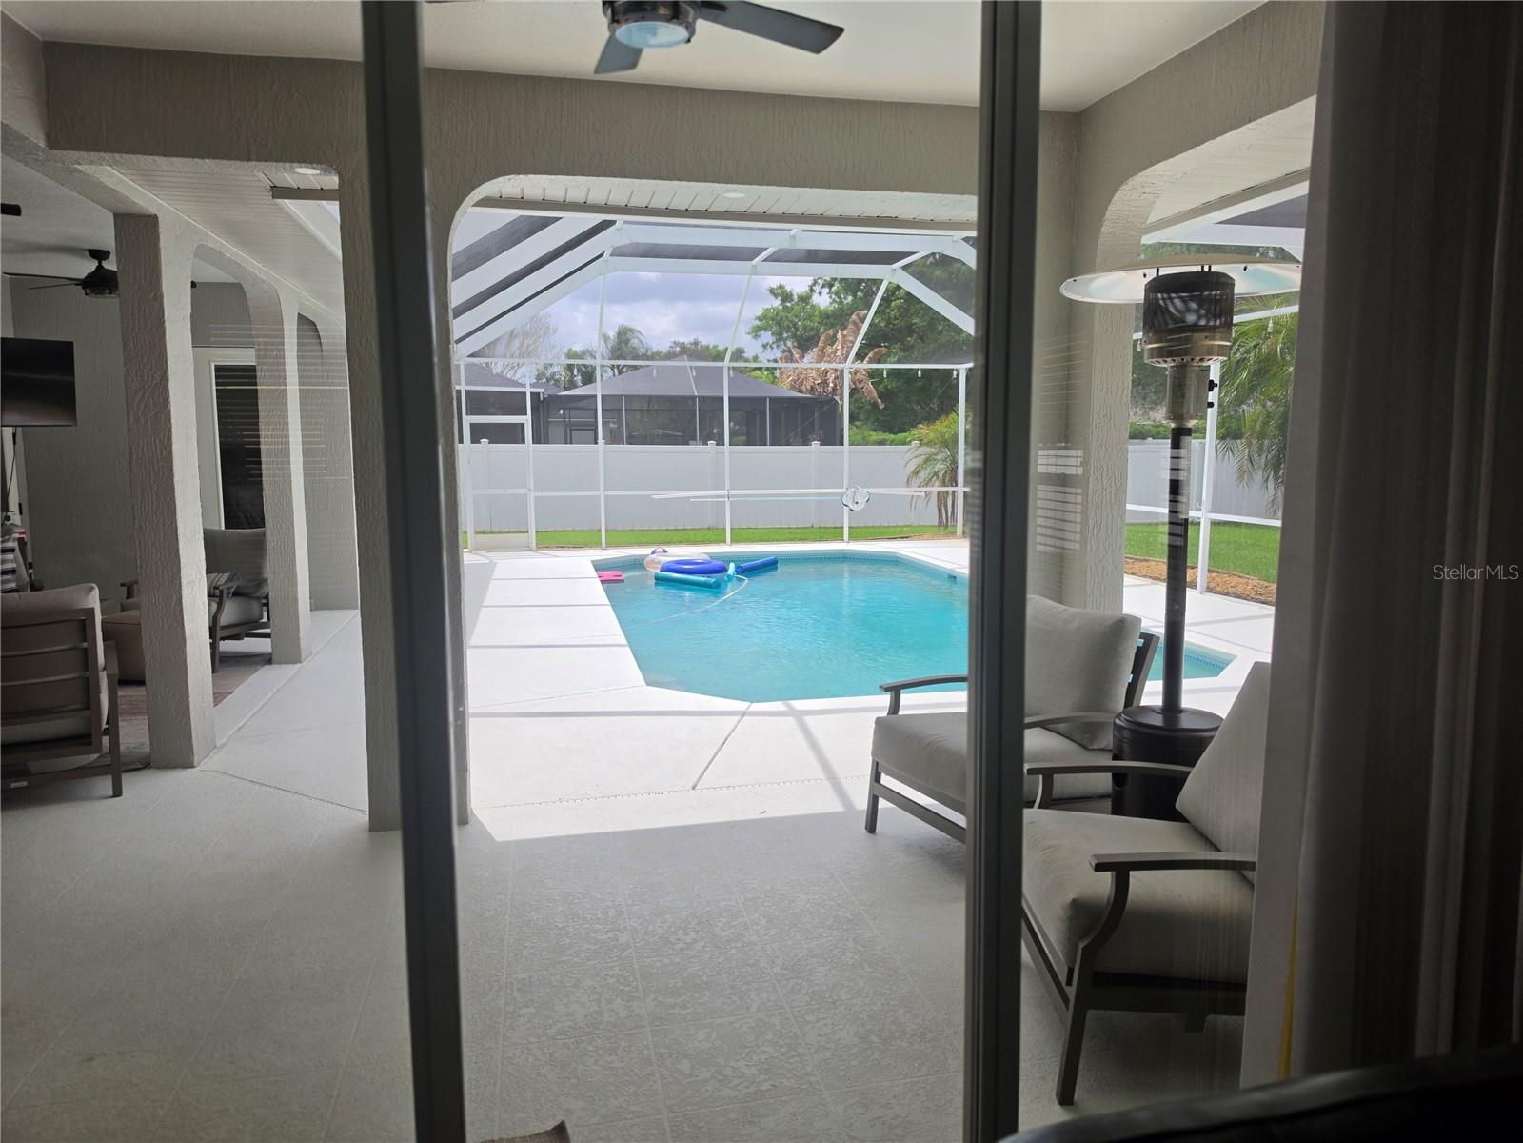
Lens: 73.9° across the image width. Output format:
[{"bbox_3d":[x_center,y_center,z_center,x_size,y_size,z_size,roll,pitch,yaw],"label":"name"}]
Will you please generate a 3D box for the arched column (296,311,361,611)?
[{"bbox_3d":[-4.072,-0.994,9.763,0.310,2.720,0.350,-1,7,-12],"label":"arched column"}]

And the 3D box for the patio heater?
[{"bbox_3d":[1.425,0.054,3.514,0.820,2.220,0.820,-1,7,-12],"label":"patio heater"}]

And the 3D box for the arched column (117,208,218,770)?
[{"bbox_3d":[-2.987,-0.373,5.087,0.210,2.660,0.395,-1,7,-12],"label":"arched column"}]

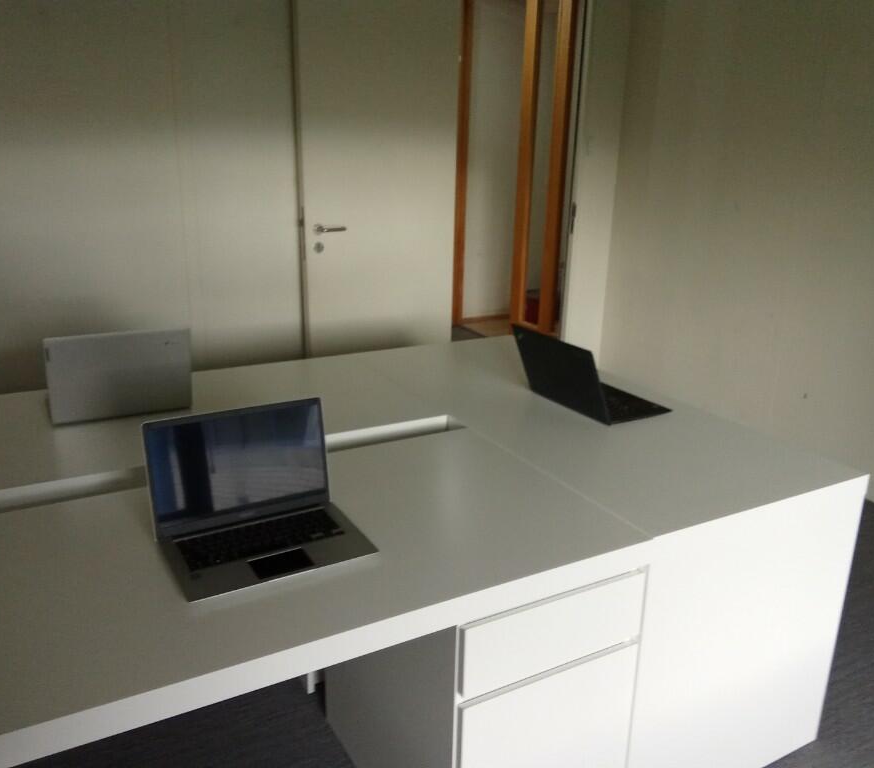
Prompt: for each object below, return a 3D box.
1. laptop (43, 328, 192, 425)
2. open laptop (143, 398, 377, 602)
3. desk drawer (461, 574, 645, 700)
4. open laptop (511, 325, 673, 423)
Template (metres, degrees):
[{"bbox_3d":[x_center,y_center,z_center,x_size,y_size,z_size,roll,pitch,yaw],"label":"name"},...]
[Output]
[{"bbox_3d":[-0.821,-0.048,2.127,0.326,0.237,0.302,-7,19,-25],"label":"laptop"},{"bbox_3d":[-0.304,0.188,1.438,0.327,0.222,0.255,-9,20,-30],"label":"open laptop"},{"bbox_3d":[0.111,0.385,1.655,0.408,0.141,0.423,-8,20,-29],"label":"desk drawer"},{"bbox_3d":[0.424,-0.044,2.270,0.310,0.209,0.320,-9,20,-31],"label":"open laptop"}]

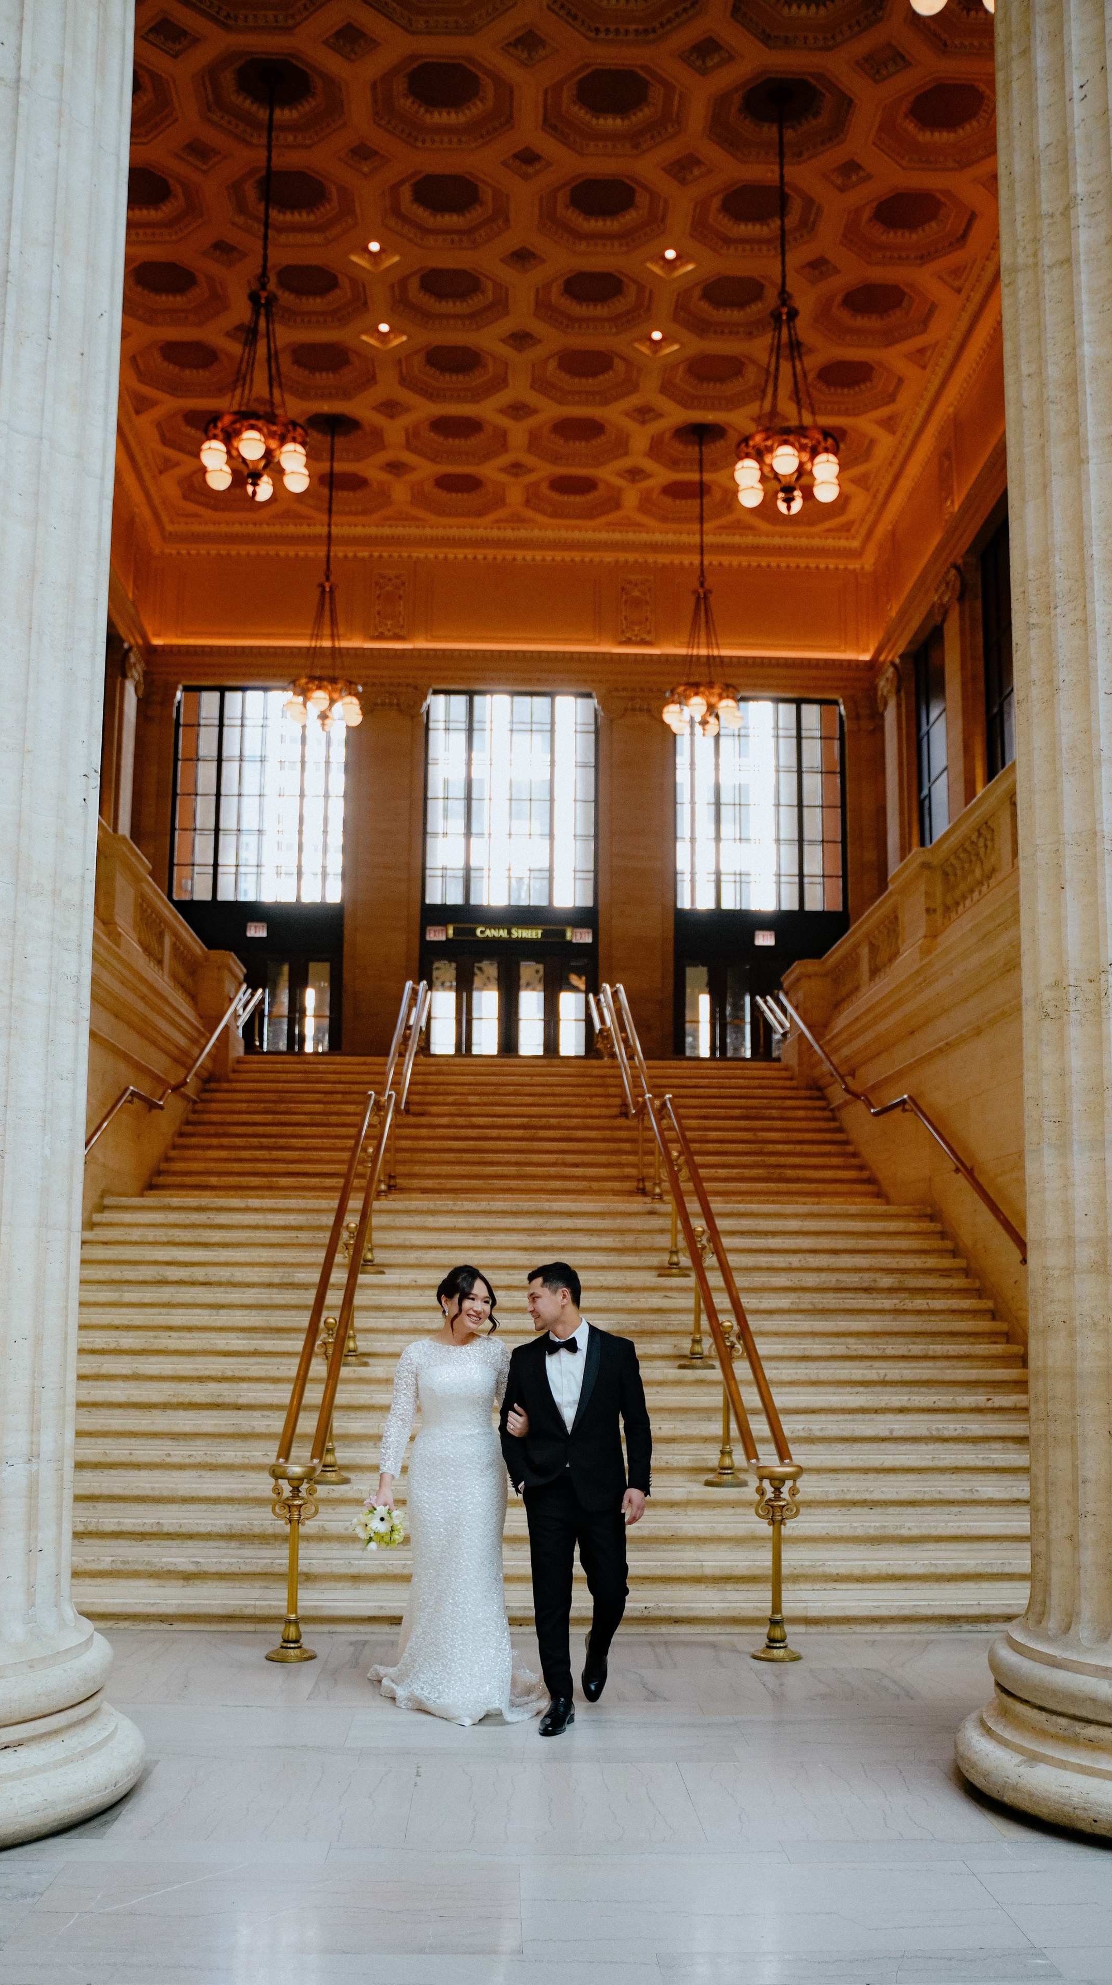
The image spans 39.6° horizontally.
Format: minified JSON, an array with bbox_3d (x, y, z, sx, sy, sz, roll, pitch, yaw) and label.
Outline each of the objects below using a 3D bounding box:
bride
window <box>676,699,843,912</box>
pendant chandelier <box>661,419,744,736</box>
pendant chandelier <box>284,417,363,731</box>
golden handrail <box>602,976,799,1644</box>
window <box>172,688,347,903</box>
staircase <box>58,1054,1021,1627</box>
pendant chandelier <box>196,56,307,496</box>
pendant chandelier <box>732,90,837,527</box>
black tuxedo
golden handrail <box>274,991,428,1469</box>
[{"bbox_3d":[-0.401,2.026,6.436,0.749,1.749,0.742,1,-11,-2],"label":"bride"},{"bbox_3d":[3.791,-3.504,28.721,3.179,4.155,0.204,1,-11,-2],"label":"window"},{"bbox_3d":[2.000,-5.702,21.293,1.067,4.558,1.067,1,-11,-2],"label":"pendant chandelier"},{"bbox_3d":[-3.120,-5.753,21.091,1.045,4.559,1.045,1,-11,-2],"label":"pendant chandelier"},{"bbox_3d":[0.844,1.468,12.313,0.233,5.107,9.923,1,-11,-2],"label":"golden handrail"},{"bbox_3d":[-4.599,-3.086,24.002,2.660,3.552,0.200,1,-11,-2],"label":"window"},{"bbox_3d":[-0.291,1.936,12.444,6.526,4.220,9.281,1,-11,-2],"label":"staircase"},{"bbox_3d":[-3.438,-8.464,18.042,1.226,5.411,1.226,1,-11,-2],"label":"pendant chandelier"},{"bbox_3d":[2.686,-8.367,18.272,1.226,5.391,1.226,1,-11,-2],"label":"pendant chandelier"},{"bbox_3d":[0.086,2.099,6.302,0.616,1.462,0.470,-1,-11,4],"label":"black tuxedo"},{"bbox_3d":[-1.373,1.126,12.208,0.233,4.452,9.705,1,-11,-2],"label":"golden handrail"}]

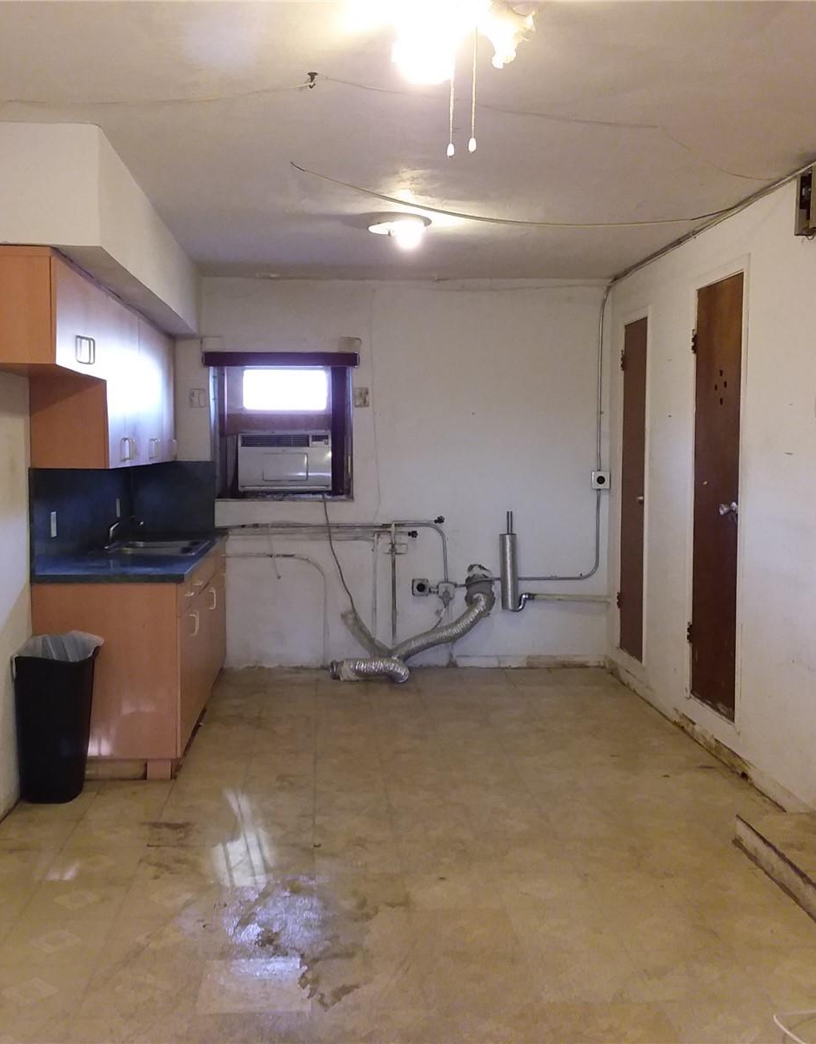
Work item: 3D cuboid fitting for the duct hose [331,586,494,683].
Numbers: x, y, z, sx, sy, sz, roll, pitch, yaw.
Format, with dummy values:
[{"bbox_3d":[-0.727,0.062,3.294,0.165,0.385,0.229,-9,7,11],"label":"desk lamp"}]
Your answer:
[{"bbox_3d":[0.044,0.710,6.924,1.080,0.554,0.420,0,4,-4],"label":"duct hose"}]

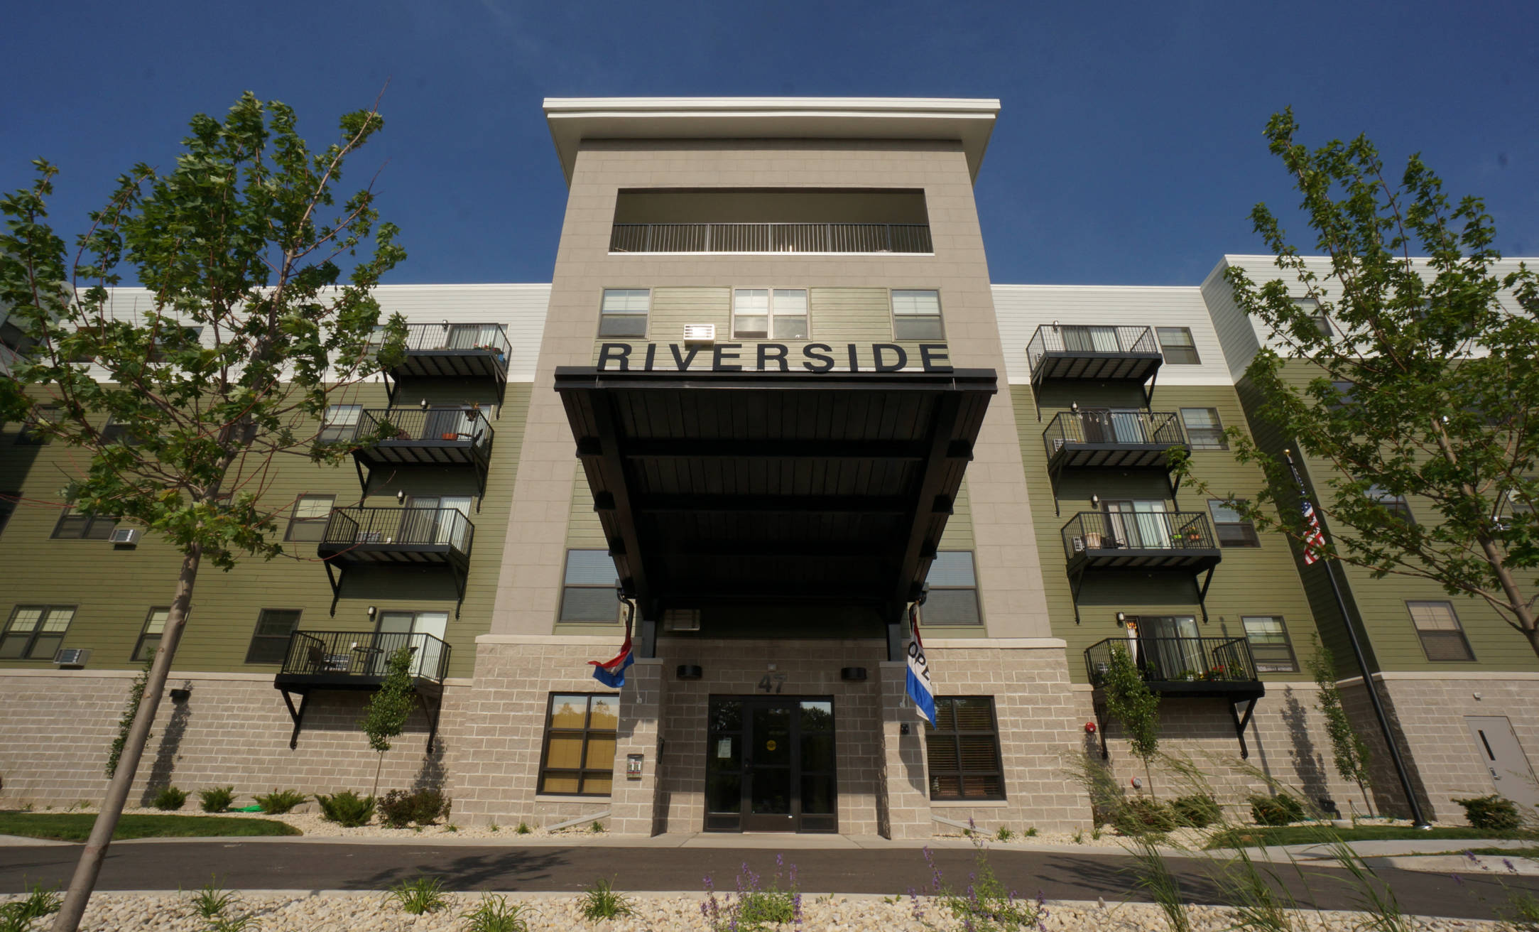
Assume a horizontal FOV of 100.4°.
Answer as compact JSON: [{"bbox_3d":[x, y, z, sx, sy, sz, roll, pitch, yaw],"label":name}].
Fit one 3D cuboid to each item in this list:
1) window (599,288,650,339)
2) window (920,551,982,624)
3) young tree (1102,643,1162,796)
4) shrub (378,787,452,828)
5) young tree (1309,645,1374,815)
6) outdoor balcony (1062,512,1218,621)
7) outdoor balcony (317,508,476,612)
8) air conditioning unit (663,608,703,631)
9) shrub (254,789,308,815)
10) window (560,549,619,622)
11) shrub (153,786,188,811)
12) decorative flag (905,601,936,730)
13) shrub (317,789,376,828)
[{"bbox_3d":[-3.509,-3.704,15.637,1.200,1.520,0.120,0,-25,0],"label":"window"},{"bbox_3d":[3.565,2.424,12.797,1.230,1.520,0.120,0,-25,0],"label":"window"},{"bbox_3d":[8.424,5.981,14.670,1.120,3.700,1.100,0,-25,1],"label":"young tree"},{"bbox_3d":[-6.881,6.631,12.412,1.350,0.640,0.950,0,-25,1],"label":"shrub"},{"bbox_3d":[13.429,6.015,15.020,0.840,3.930,0.850,0,-25,1],"label":"young tree"},{"bbox_3d":[10.220,2.809,17.513,3.570,2.708,1.424,0,-25,0],"label":"outdoor balcony"},{"bbox_3d":[-10.106,2.625,17.280,3.530,2.650,1.350,0,-25,1],"label":"outdoor balcony"},{"bbox_3d":[-1.663,2.992,12.332,0.710,0.420,0.320,0,-25,1],"label":"air conditioning unit"},{"bbox_3d":[-11.313,7.779,14.835,1.200,0.520,1.000,0,-25,1],"label":"shrub"},{"bbox_3d":[-3.456,2.372,12.651,1.220,1.480,0.140,0,-25,1],"label":"window"},{"bbox_3d":[-13.942,7.789,14.961,0.850,0.530,0.800,0,-25,1],"label":"shrub"},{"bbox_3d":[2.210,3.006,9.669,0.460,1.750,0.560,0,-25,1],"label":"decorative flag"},{"bbox_3d":[-7.206,5.809,10.903,0.900,0.507,0.900,0,-25,0],"label":"shrub"}]

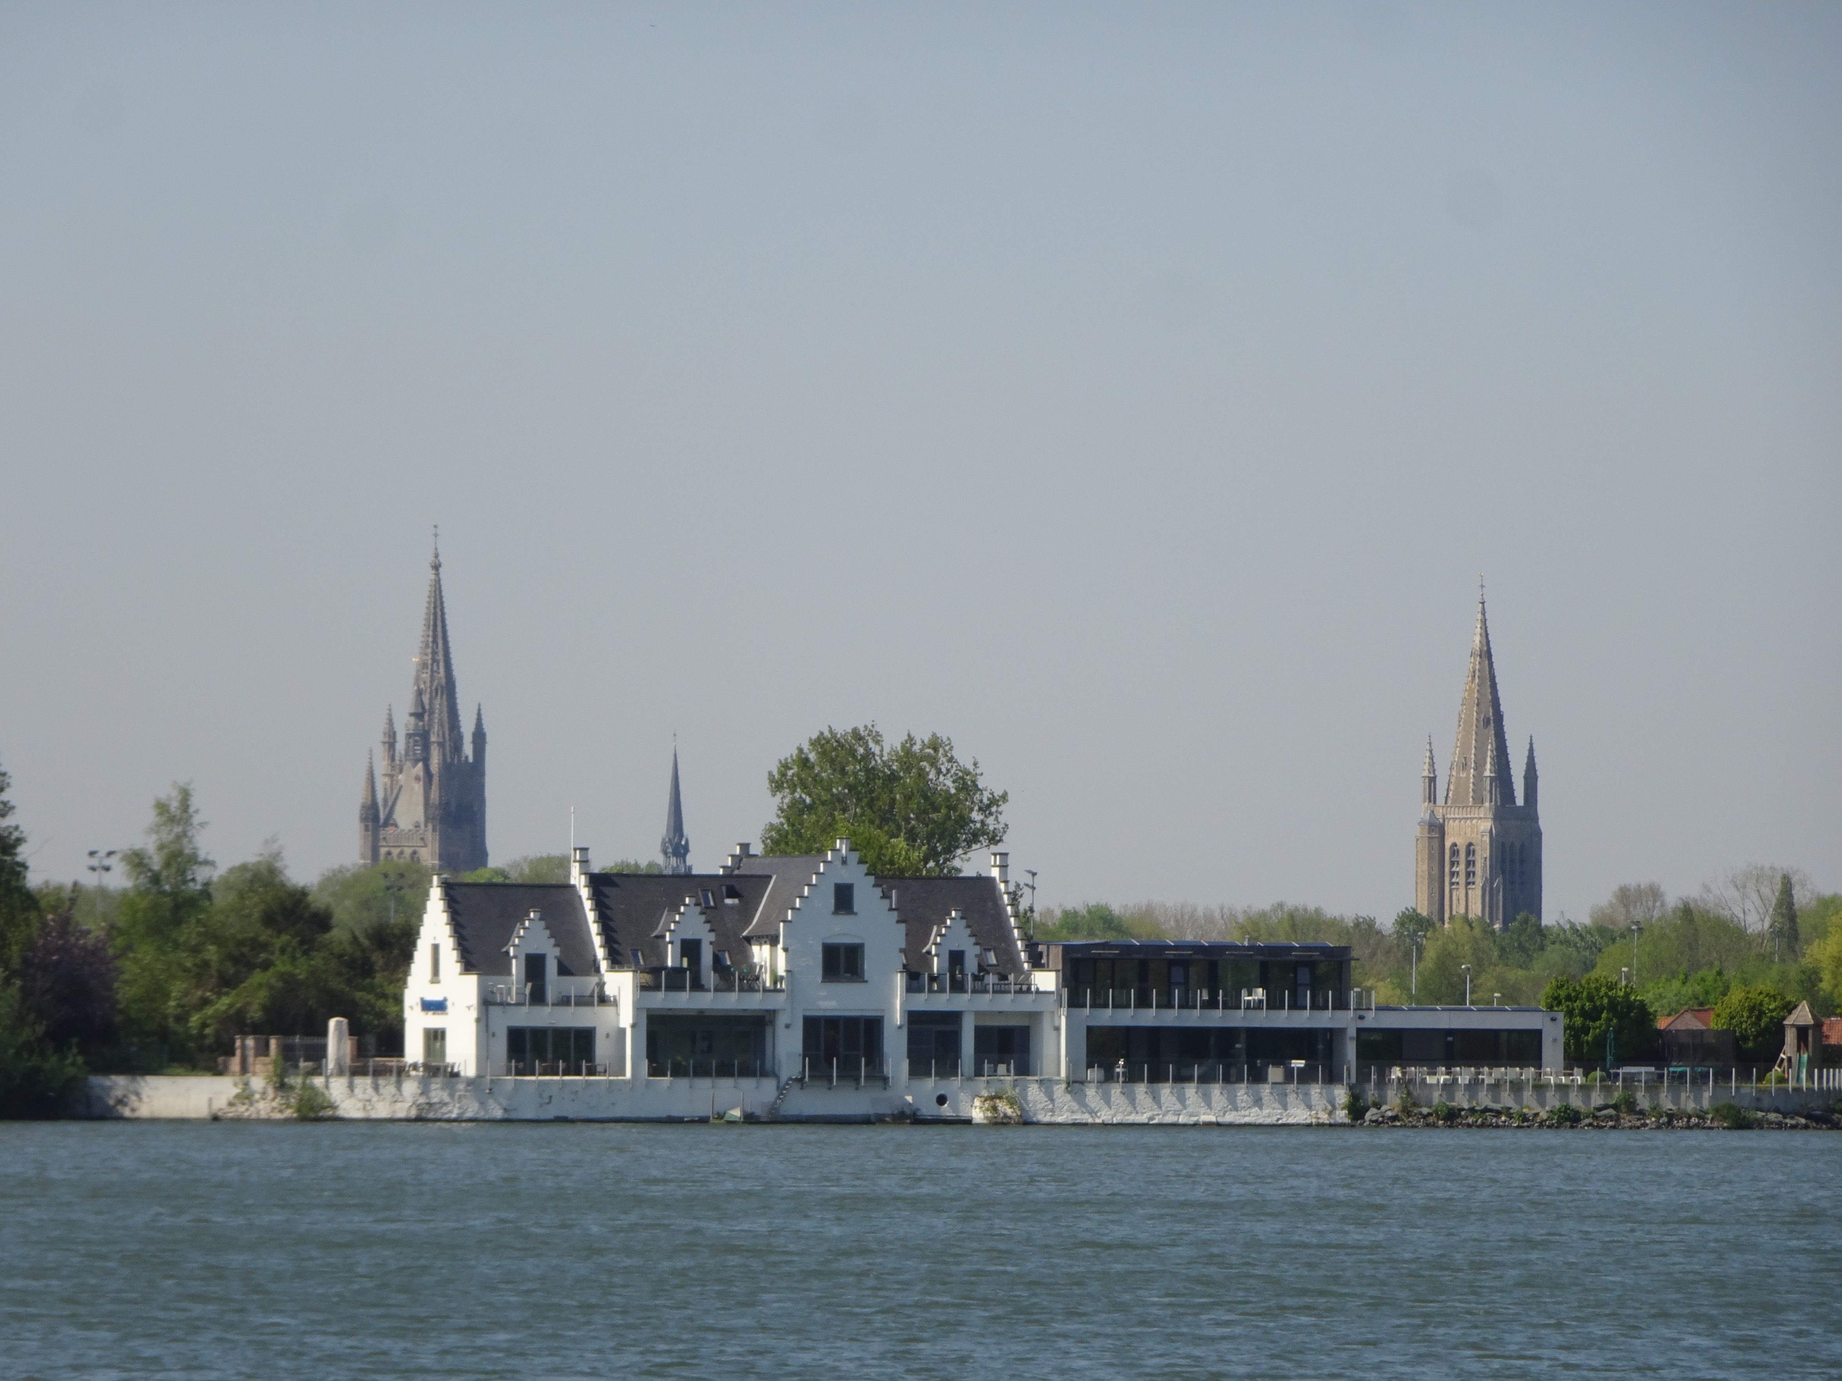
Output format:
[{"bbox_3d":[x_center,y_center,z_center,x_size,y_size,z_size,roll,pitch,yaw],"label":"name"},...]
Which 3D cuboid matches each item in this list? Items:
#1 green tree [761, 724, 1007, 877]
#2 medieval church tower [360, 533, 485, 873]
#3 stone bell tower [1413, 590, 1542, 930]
[{"bbox_3d":[-1.940,11.530,800.000,12.800,19.500,12.500,0,-1,0],"label":"green tree"},{"bbox_3d":[-80.870,21.300,2510.000,15.000,93.900,15.000,-1,-2,39],"label":"medieval church tower"},{"bbox_3d":[73.810,21.210,2040.000,12.000,70.800,12.000,-1,-2,36],"label":"stone bell tower"}]

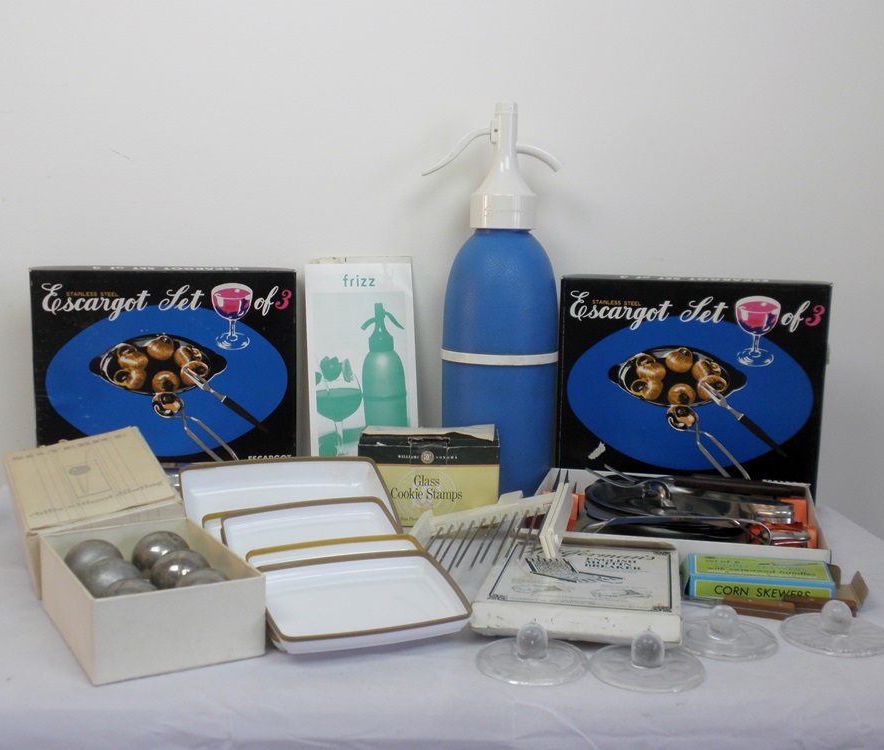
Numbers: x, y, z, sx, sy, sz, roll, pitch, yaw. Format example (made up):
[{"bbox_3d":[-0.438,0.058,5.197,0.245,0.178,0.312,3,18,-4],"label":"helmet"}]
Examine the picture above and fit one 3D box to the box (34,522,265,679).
[{"bbox_3d":[-0.203,0.150,0.738,0.107,0.053,0.166,-4,8,-30],"label":"box"}]

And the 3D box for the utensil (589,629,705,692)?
[{"bbox_3d":[0.130,0.173,0.677,0.072,0.029,0.072,1,7,0],"label":"utensil"}]

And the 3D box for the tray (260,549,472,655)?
[{"bbox_3d":[-0.057,0.157,0.736,0.132,0.017,0.088,-3,21,-20],"label":"tray"}]

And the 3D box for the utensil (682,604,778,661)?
[{"bbox_3d":[0.192,0.167,0.729,0.072,0.029,0.072,1,7,0],"label":"utensil"}]

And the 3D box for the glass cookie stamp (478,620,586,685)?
[{"bbox_3d":[0.058,0.171,0.686,0.072,0.029,0.072,1,7,0],"label":"glass cookie stamp"}]

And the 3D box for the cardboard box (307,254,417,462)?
[{"bbox_3d":[-0.085,0.001,1.181,0.113,0.248,0.084,-1,4,0],"label":"cardboard box"}]

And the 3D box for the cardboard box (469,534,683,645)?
[{"bbox_3d":[0.106,0.161,0.812,0.142,0.020,0.163,2,7,10],"label":"cardboard box"}]

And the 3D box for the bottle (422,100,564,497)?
[{"bbox_3d":[0.052,-0.078,1.134,0.151,0.413,0.125,1,7,6],"label":"bottle"}]

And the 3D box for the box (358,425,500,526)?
[{"bbox_3d":[-0.011,0.100,1.054,0.133,0.078,0.088,1,7,1],"label":"box"}]

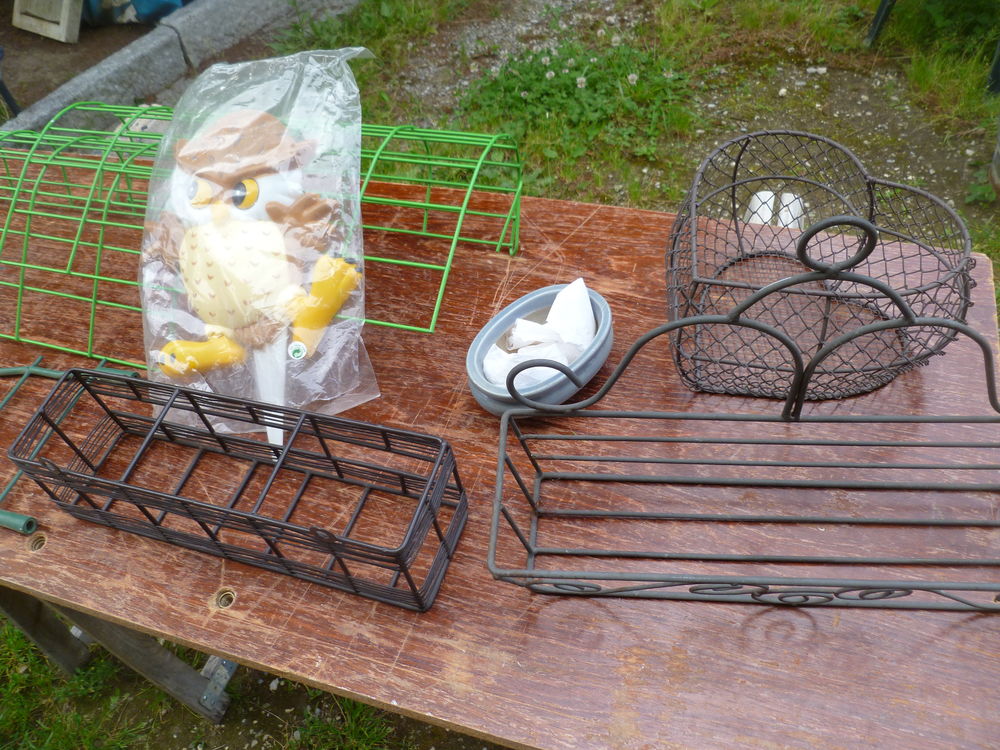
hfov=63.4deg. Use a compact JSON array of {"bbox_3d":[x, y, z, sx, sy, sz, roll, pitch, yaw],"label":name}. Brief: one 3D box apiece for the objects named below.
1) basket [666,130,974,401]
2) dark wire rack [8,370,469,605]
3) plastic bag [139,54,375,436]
[{"bbox_3d":[0.276,-0.088,0.798,0.255,0.152,0.257,-31,54,-16],"label":"basket"},{"bbox_3d":[-0.243,0.098,0.753,0.402,0.107,0.105,10,53,16],"label":"dark wire rack"},{"bbox_3d":[-0.230,-0.121,0.778,0.230,0.365,0.120,4,19,4],"label":"plastic bag"}]

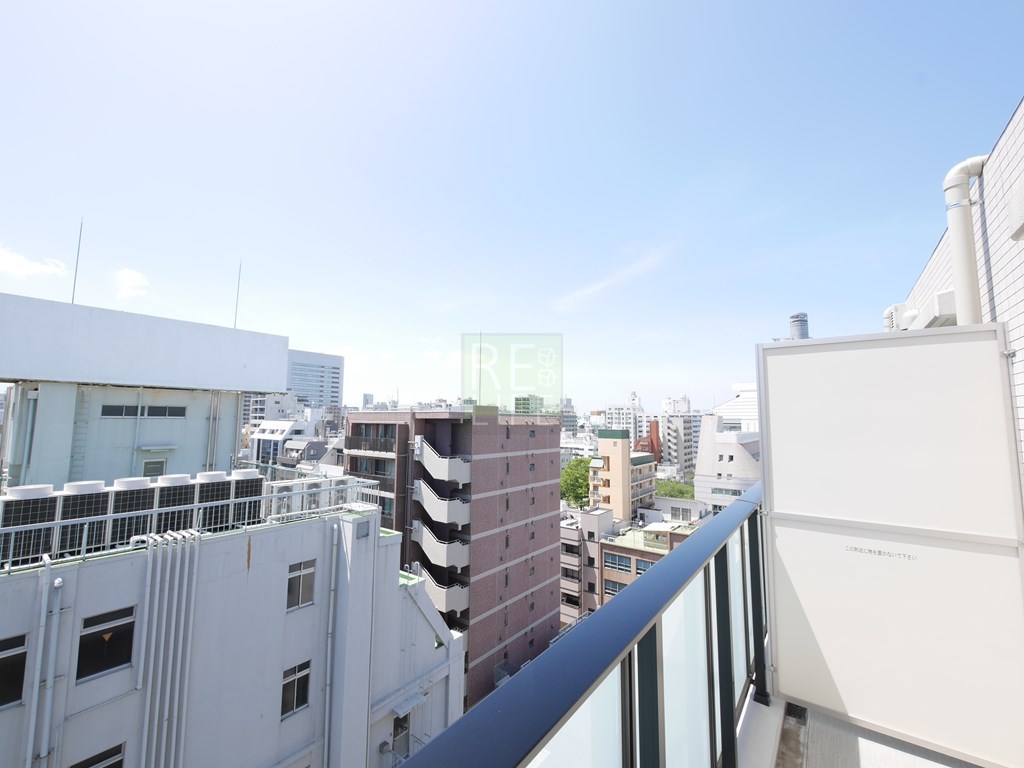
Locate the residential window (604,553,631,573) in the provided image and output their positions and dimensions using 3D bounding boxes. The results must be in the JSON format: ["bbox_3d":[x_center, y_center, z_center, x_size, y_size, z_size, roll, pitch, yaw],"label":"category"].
[{"bbox_3d":[11.526,19.445,45.219,3.150,1.650,0.150,-4,-7,38],"label":"residential window"}]

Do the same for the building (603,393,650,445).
[{"bbox_3d":[71.055,31.054,263.874,17.000,40.000,14.000,-4,-7,38],"label":"building"}]

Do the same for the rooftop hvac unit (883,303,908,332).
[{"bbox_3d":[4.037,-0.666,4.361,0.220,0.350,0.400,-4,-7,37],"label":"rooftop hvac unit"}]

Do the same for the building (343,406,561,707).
[{"bbox_3d":[-4.959,14.232,36.291,12.000,24.000,15.100,-4,-7,40],"label":"building"}]

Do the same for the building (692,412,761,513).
[{"bbox_3d":[44.452,20.203,81.927,14.000,27.000,14.000,-4,-7,38],"label":"building"}]

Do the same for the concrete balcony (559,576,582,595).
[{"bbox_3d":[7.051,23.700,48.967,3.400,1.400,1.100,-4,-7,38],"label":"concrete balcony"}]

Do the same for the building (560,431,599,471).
[{"bbox_3d":[35.425,36.468,223.822,25.000,20.500,14.000,-4,-7,41],"label":"building"}]

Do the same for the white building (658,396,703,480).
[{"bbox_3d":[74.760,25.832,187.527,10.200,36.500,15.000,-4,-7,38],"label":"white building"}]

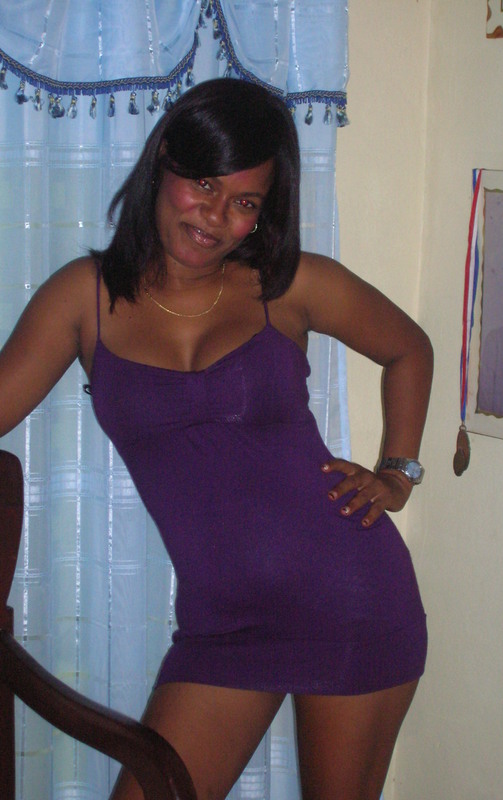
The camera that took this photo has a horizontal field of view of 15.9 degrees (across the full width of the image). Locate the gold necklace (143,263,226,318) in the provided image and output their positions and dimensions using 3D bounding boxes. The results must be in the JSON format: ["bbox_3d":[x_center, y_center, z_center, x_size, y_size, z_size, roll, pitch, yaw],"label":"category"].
[{"bbox_3d":[-0.088,-0.147,2.355,0.118,0.085,0.125,2,9,2],"label":"gold necklace"}]

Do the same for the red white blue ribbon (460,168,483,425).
[{"bbox_3d":[0.338,-0.159,2.770,0.012,0.395,0.027,-5,11,-34],"label":"red white blue ribbon"}]

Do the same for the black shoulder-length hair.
[{"bbox_3d":[-0.067,-0.269,2.380,0.262,0.318,0.235,13,9,-10],"label":"black shoulder-length hair"}]

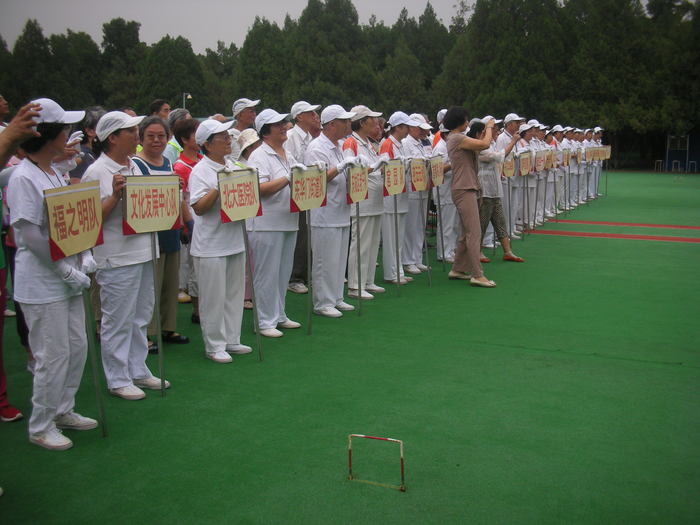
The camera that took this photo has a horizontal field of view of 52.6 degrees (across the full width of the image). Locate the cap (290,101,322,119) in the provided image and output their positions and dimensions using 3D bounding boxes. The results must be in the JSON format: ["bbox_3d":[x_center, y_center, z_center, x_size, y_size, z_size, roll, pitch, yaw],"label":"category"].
[{"bbox_3d":[-0.409,-1.402,6.507,0.280,0.155,0.190,-3,8,27],"label":"cap"}]

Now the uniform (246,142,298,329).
[{"bbox_3d":[-0.583,-0.191,5.263,0.370,1.370,0.500,3,11,27],"label":"uniform"}]

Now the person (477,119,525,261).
[{"bbox_3d":[1.705,-0.809,8.052,0.550,1.623,0.480,1,10,8],"label":"person"}]

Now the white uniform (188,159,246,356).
[{"bbox_3d":[-0.849,-0.053,4.638,0.330,1.270,0.460,5,11,25],"label":"white uniform"}]

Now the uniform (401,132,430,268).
[{"bbox_3d":[0.715,-0.651,7.543,0.330,1.402,0.460,5,11,26],"label":"uniform"}]

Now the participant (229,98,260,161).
[{"bbox_3d":[-0.917,-0.581,6.495,0.400,1.800,0.520,4,11,28],"label":"participant"}]

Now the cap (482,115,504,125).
[{"bbox_3d":[1.826,-1.829,9.072,0.265,0.140,0.180,4,11,28],"label":"cap"}]

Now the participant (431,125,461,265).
[{"bbox_3d":[1.137,-0.745,8.191,0.380,1.390,0.500,4,11,30],"label":"participant"}]

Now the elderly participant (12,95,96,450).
[{"bbox_3d":[-1.425,0.042,3.426,0.460,1.630,0.500,3,11,25],"label":"elderly participant"}]

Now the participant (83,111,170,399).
[{"bbox_3d":[-1.236,-0.042,3.989,0.390,1.582,0.500,4,11,23],"label":"participant"}]

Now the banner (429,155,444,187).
[{"bbox_3d":[0.905,-0.946,7.360,0.025,0.320,0.400,5,11,26],"label":"banner"}]

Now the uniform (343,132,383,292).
[{"bbox_3d":[0.131,-0.462,6.450,0.340,1.422,0.470,5,11,26],"label":"uniform"}]

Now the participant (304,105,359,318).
[{"bbox_3d":[-0.146,-0.431,5.830,0.450,1.690,0.520,4,11,30],"label":"participant"}]

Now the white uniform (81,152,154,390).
[{"bbox_3d":[-1.292,0.053,4.026,0.380,1.340,0.500,4,11,28],"label":"white uniform"}]

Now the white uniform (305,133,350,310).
[{"bbox_3d":[-0.169,-0.348,5.827,0.340,1.421,0.480,5,11,26],"label":"white uniform"}]

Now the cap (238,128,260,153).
[{"bbox_3d":[-0.823,-1.015,5.914,0.270,0.180,0.260,-12,4,1],"label":"cap"}]

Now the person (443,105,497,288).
[{"bbox_3d":[1.179,-0.643,6.919,0.530,1.703,0.470,3,11,16],"label":"person"}]

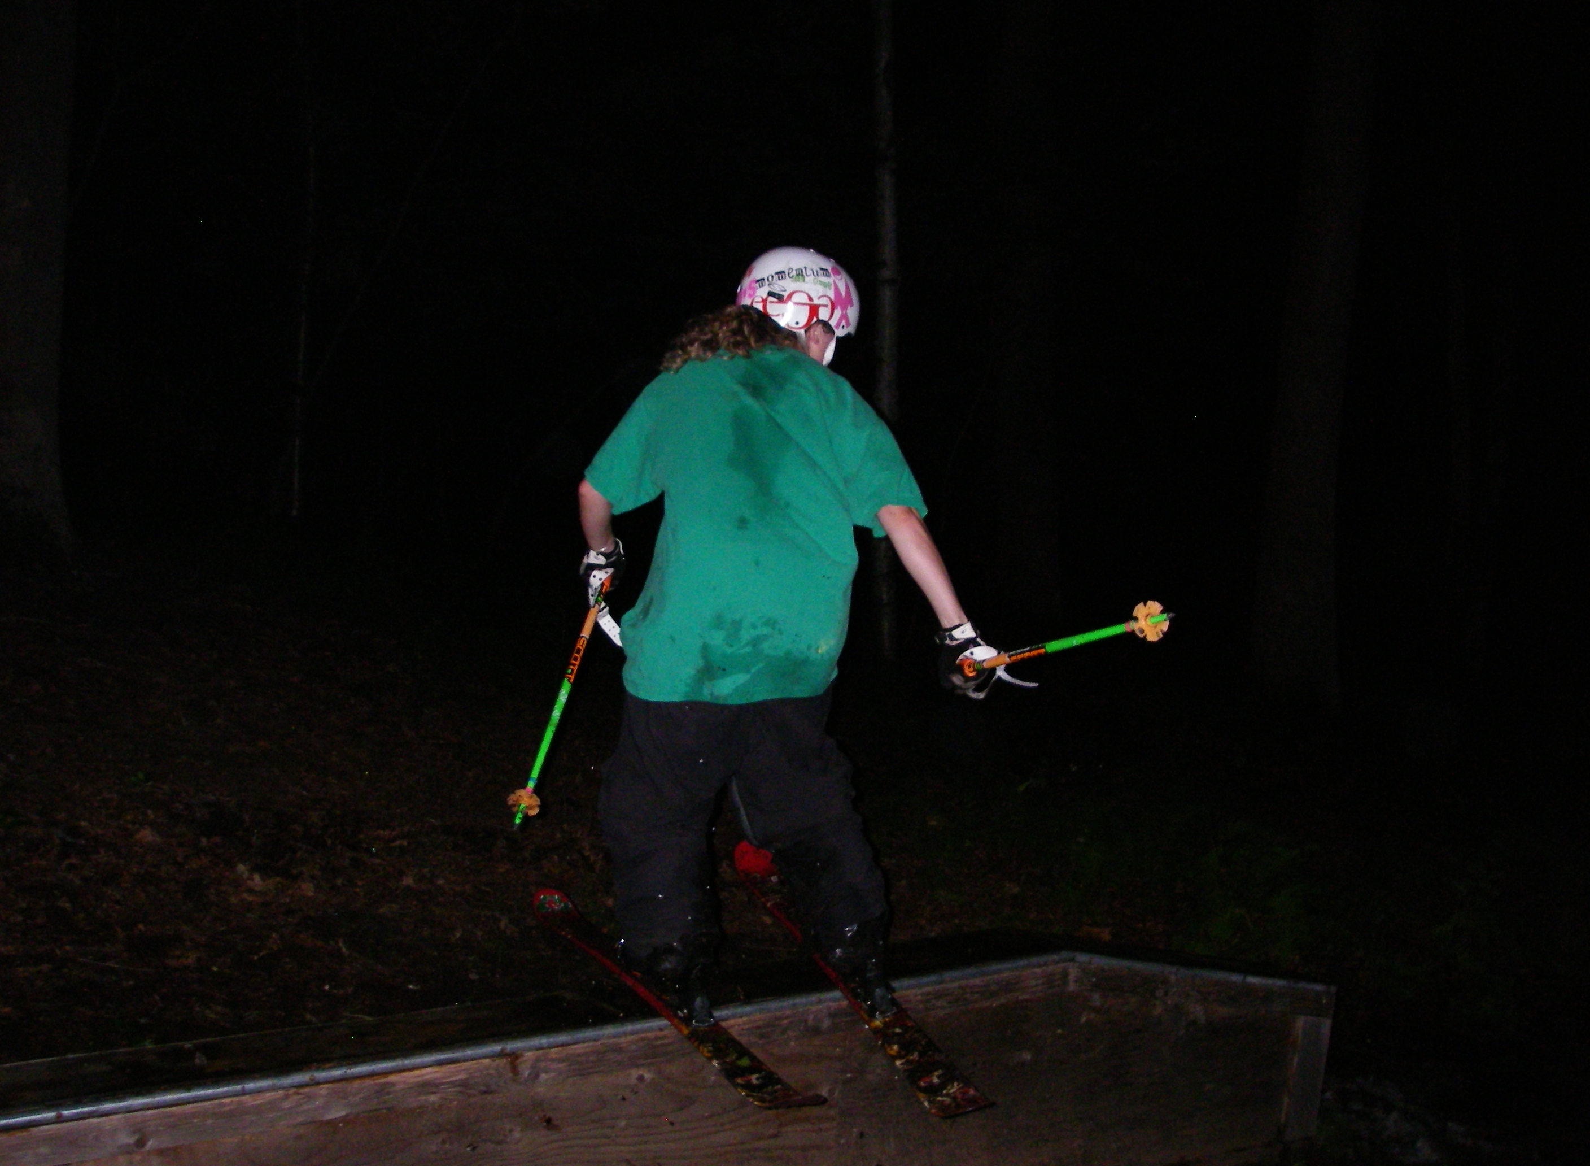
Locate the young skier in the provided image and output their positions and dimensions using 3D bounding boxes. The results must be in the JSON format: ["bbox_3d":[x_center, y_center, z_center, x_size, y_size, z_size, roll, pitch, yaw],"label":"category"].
[{"bbox_3d":[0.000,0.110,3.650,0.880,1.600,0.620,-1,6,-5],"label":"young skier"}]

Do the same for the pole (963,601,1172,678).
[{"bbox_3d":[0.443,0.121,3.130,0.070,0.070,1.050,-2,-7,-14],"label":"pole"}]

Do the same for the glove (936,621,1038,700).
[{"bbox_3d":[0.376,0.157,3.520,0.185,0.155,0.130,-8,6,7],"label":"glove"}]

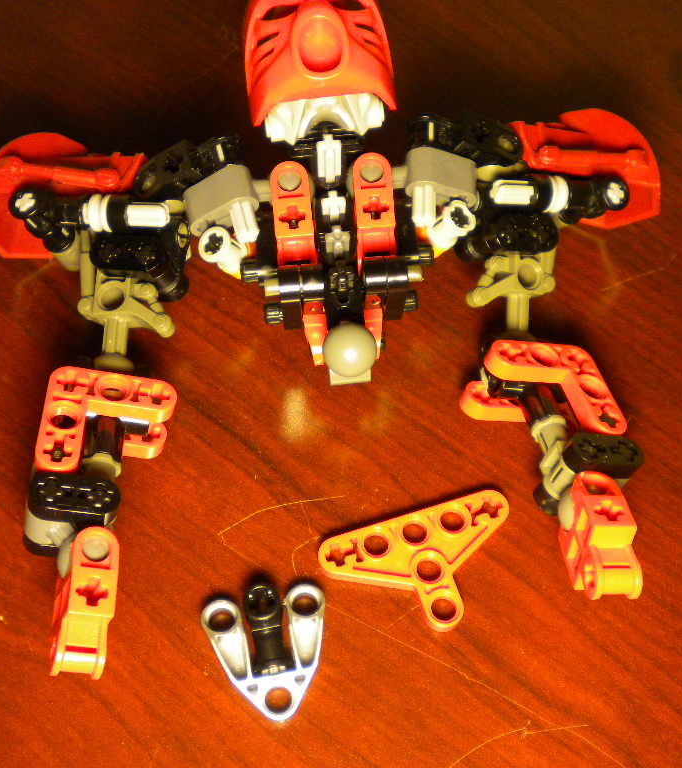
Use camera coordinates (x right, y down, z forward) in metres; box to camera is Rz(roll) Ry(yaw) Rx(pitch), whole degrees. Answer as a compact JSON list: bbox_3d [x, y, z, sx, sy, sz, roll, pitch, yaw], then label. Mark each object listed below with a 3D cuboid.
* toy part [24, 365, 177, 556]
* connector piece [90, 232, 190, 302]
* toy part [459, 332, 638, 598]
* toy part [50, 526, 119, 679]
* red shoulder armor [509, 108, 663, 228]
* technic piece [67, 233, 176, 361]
[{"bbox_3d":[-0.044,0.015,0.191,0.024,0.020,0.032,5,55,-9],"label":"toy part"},{"bbox_3d":[-0.041,-0.024,0.209,0.020,0.009,0.011,0,62,-1],"label":"connector piece"},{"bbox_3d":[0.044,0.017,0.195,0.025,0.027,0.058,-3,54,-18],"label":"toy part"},{"bbox_3d":[-0.047,0.041,0.190,0.008,0.016,0.026,9,67,-22],"label":"toy part"},{"bbox_3d":[0.054,-0.048,0.230,0.034,0.021,0.028,1,64,-2],"label":"red shoulder armor"},{"bbox_3d":[-0.043,-0.017,0.207,0.020,0.009,0.030,-5,62,-3],"label":"technic piece"}]

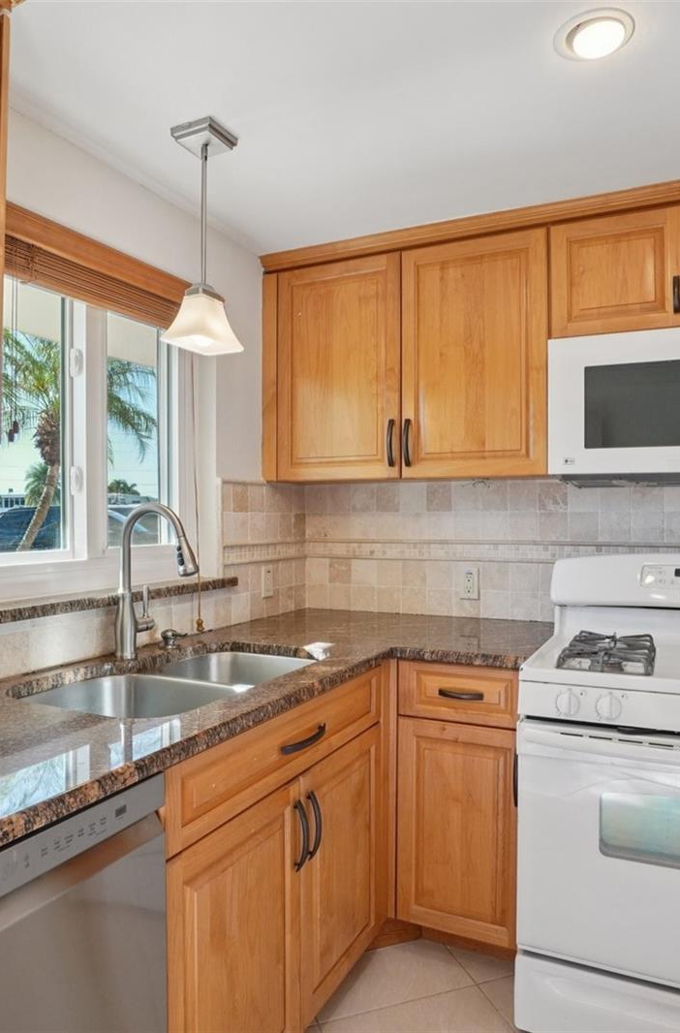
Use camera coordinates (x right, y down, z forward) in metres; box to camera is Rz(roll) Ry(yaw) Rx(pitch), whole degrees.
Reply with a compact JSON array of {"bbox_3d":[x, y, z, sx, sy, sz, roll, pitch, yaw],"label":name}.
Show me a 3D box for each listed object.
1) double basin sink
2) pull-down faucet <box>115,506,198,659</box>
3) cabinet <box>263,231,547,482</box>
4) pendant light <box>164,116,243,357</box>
[{"bbox_3d":[-0.354,0.505,1.575,0.430,0.200,0.740,0,0,28],"label":"double basin sink"},{"bbox_3d":[-0.457,0.171,1.700,0.280,0.415,0.120,0,0,28],"label":"pull-down faucet"},{"bbox_3d":[0.244,-0.513,2.354,1.002,0.772,0.330,0,0,22],"label":"cabinet"},{"bbox_3d":[-0.333,-0.686,1.602,0.140,0.520,0.140,0,0,28],"label":"pendant light"}]

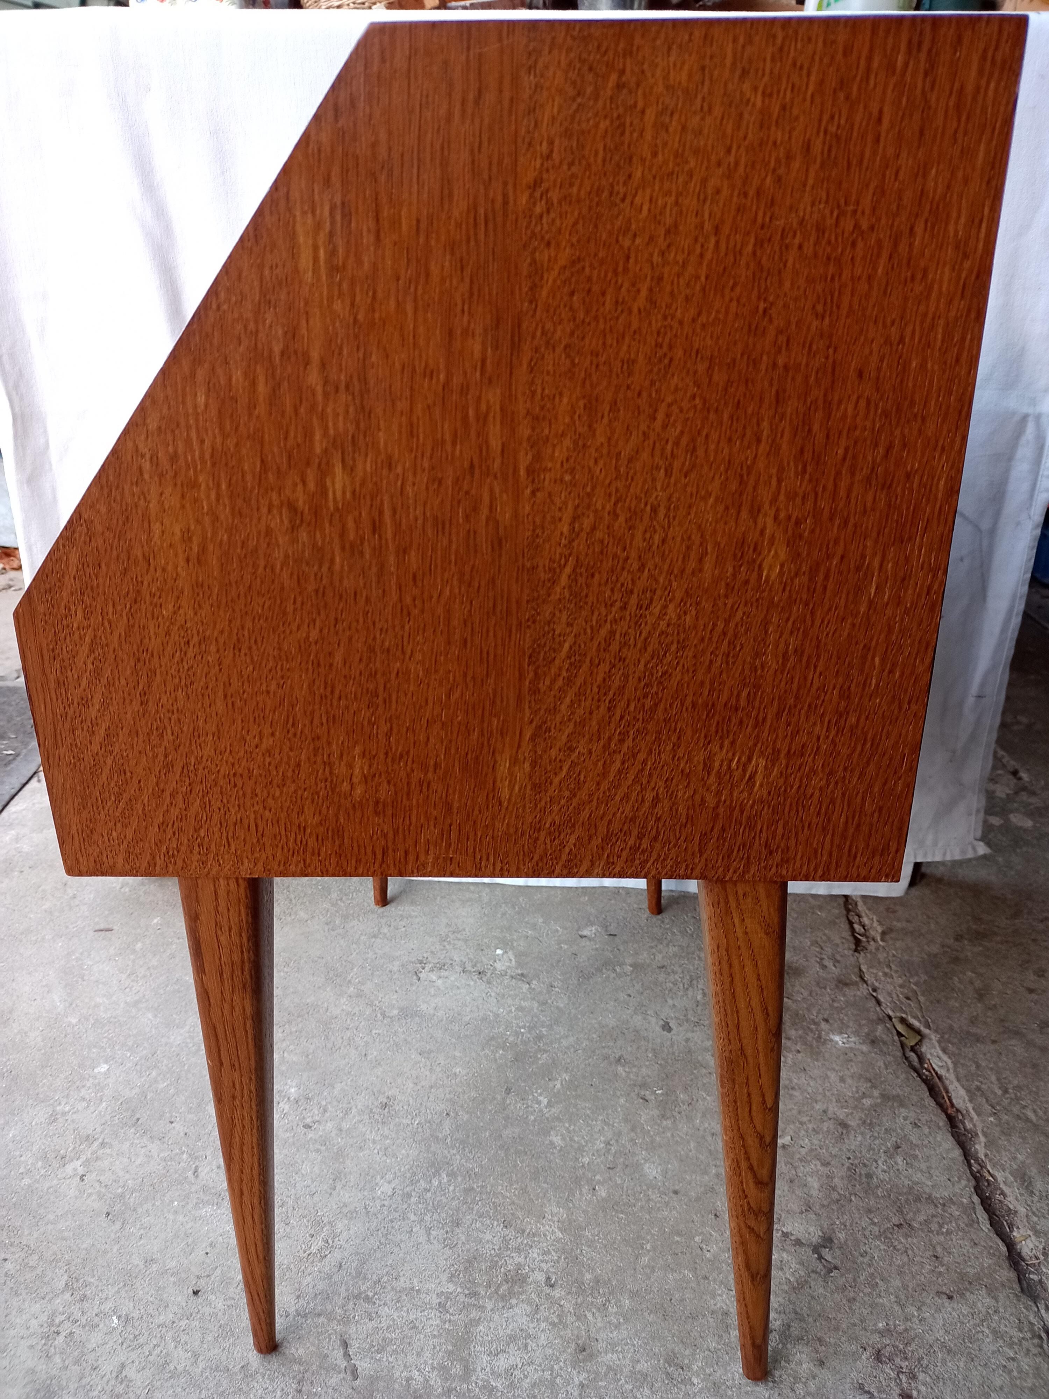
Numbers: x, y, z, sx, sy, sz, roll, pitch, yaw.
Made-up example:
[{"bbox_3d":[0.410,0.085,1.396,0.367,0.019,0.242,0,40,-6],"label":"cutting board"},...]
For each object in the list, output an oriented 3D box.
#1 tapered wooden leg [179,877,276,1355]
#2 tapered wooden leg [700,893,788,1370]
[{"bbox_3d":[-0.177,0.264,0.693,0.056,0.394,0.056,1,19,1],"label":"tapered wooden leg"},{"bbox_3d":[0.140,0.269,0.682,0.056,0.396,0.056,-4,17,3],"label":"tapered wooden leg"}]

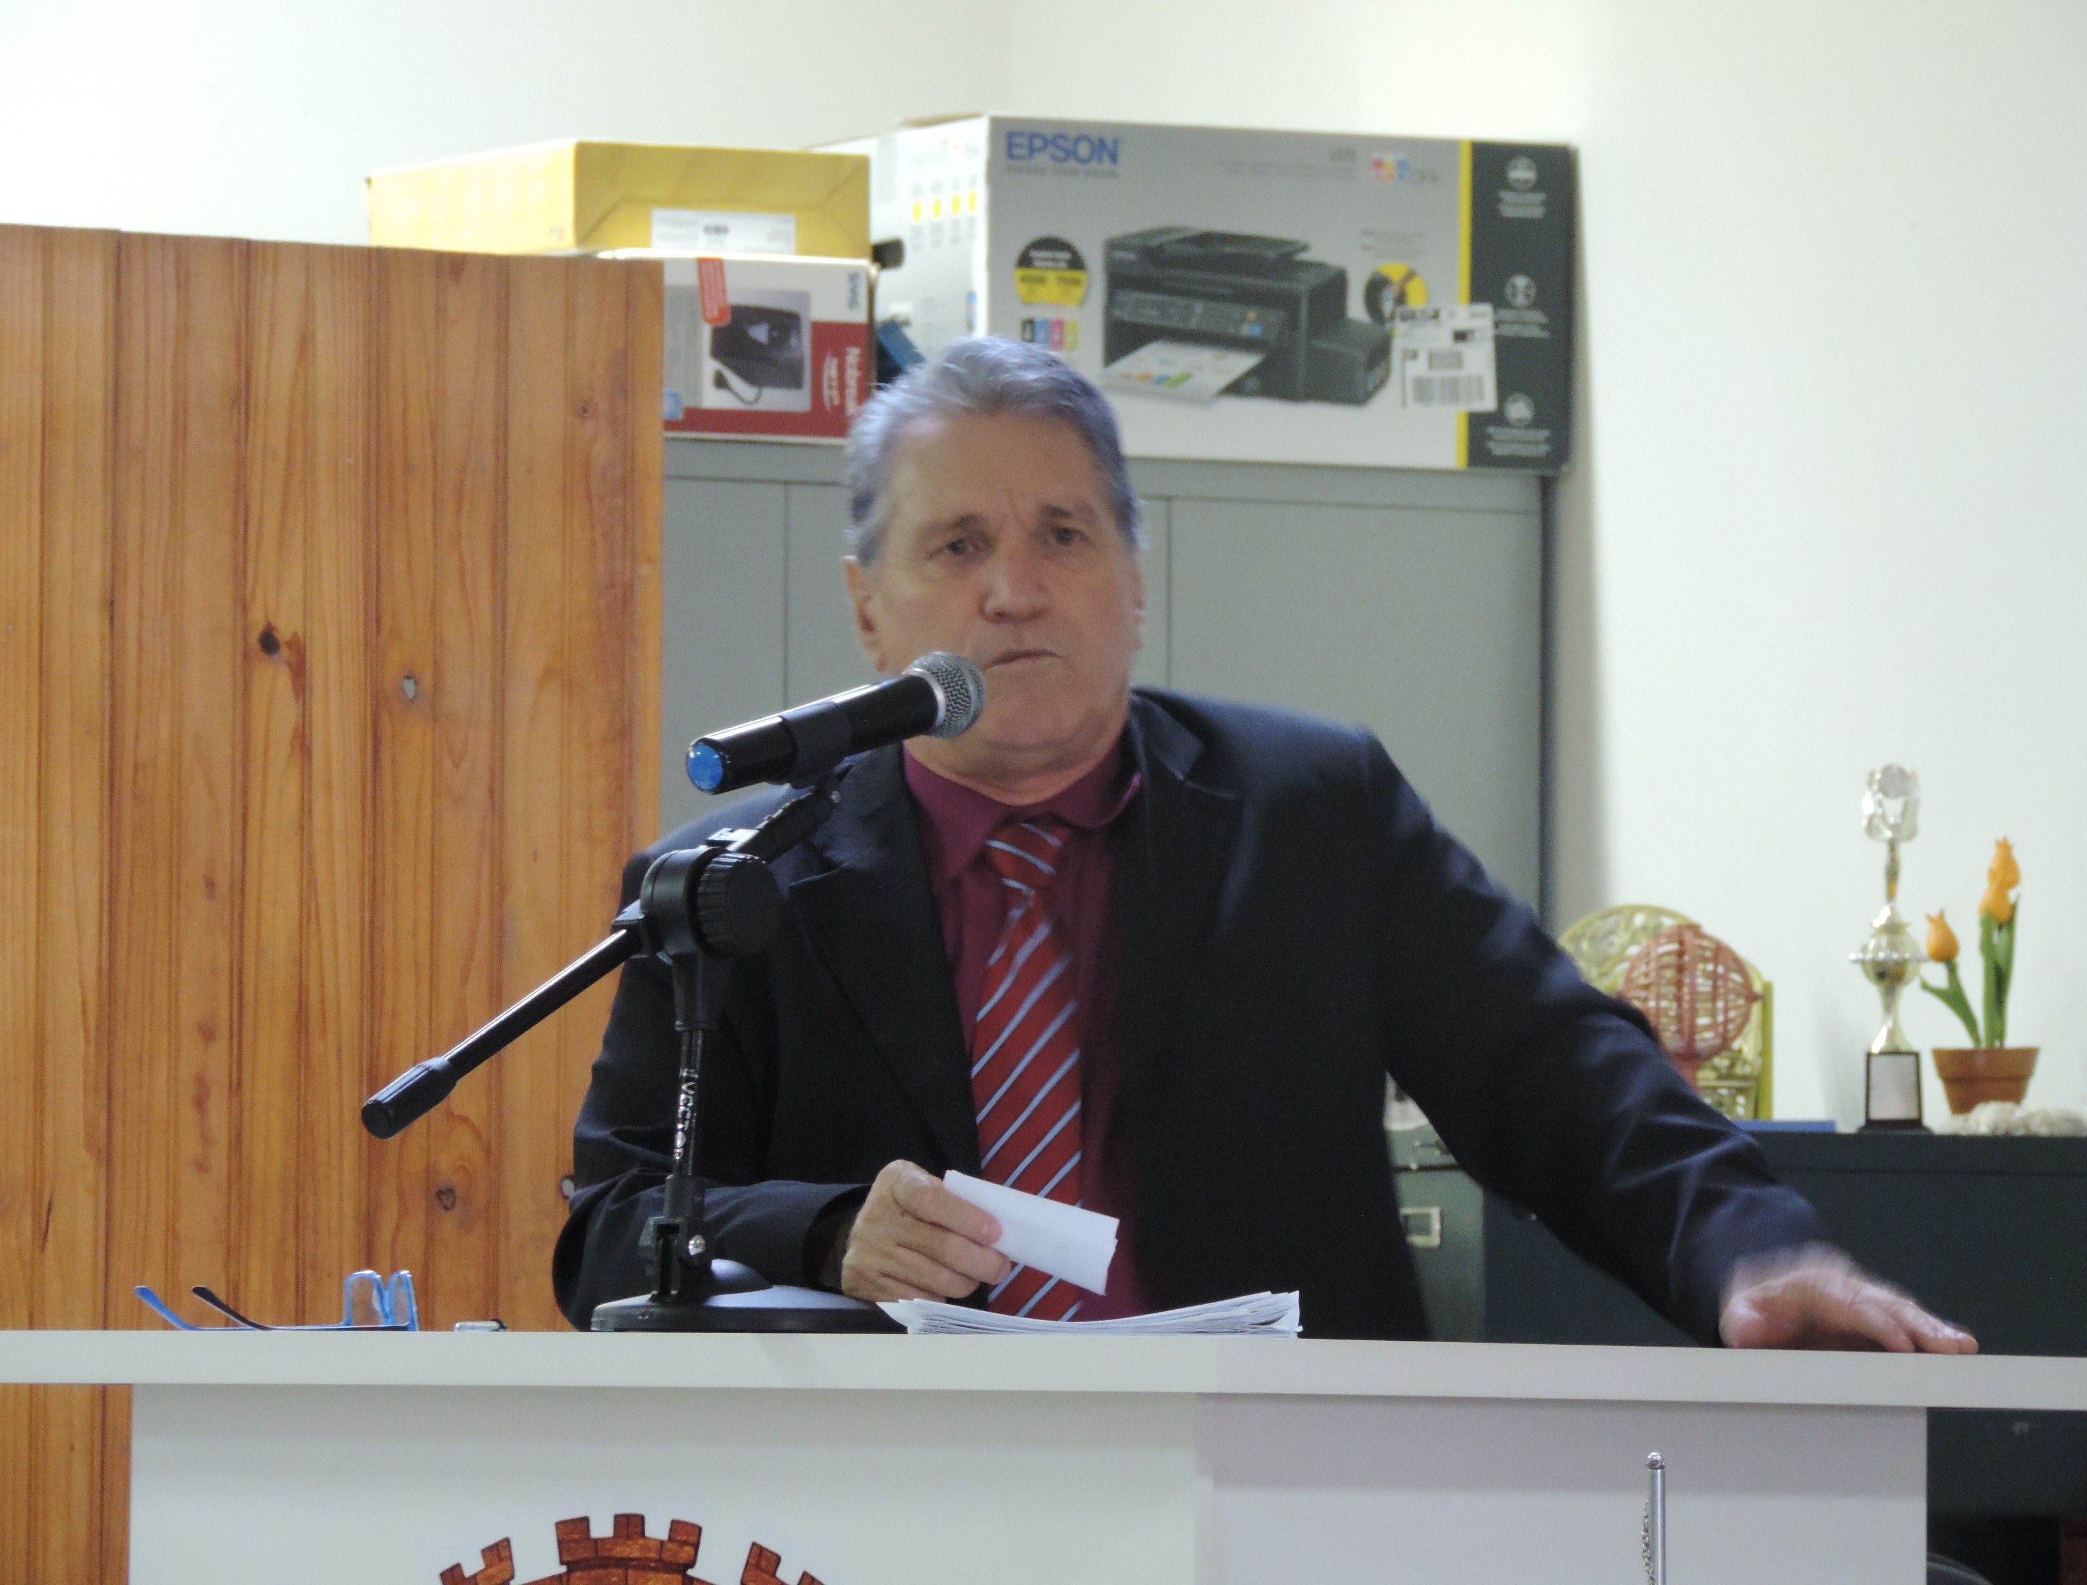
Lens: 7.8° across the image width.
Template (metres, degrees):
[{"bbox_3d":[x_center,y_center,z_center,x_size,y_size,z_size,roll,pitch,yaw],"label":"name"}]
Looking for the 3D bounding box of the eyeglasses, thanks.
[{"bbox_3d":[-0.459,0.304,9.130,0.138,0.037,0.135,1,-3,-17],"label":"eyeglasses"}]

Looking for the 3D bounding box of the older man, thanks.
[{"bbox_3d":[0.127,0.584,9.232,0.860,1.720,0.500,1,-3,-2],"label":"older man"}]

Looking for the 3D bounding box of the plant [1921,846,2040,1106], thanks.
[{"bbox_3d":[0.793,0.156,12.930,0.096,0.236,0.090,0,-3,0],"label":"plant"}]

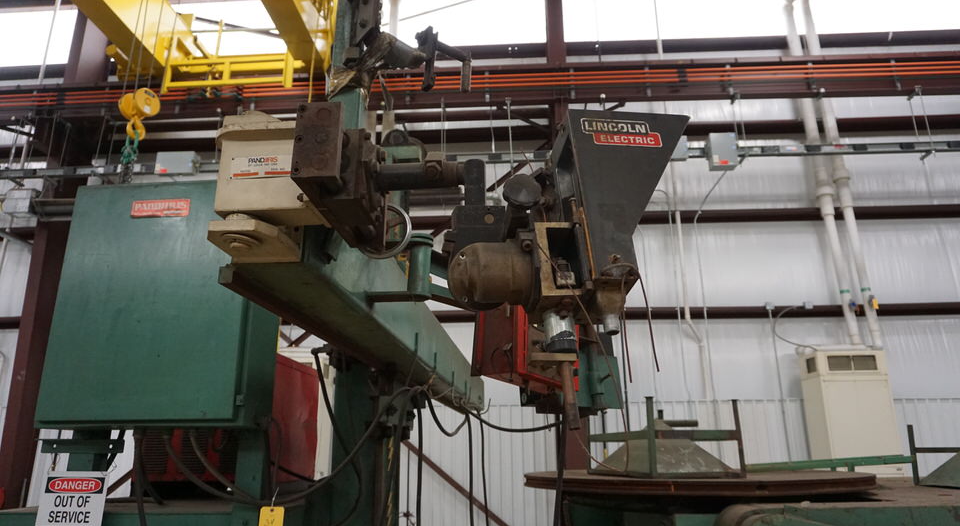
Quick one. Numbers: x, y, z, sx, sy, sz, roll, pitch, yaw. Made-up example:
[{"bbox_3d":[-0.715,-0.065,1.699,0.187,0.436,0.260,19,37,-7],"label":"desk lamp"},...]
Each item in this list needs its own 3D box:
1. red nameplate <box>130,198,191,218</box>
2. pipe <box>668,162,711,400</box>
[{"bbox_3d":[-1.224,-0.210,2.458,0.230,0.065,0.010,-2,-15,5],"label":"red nameplate"},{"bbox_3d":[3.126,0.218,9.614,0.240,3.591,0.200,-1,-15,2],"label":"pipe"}]

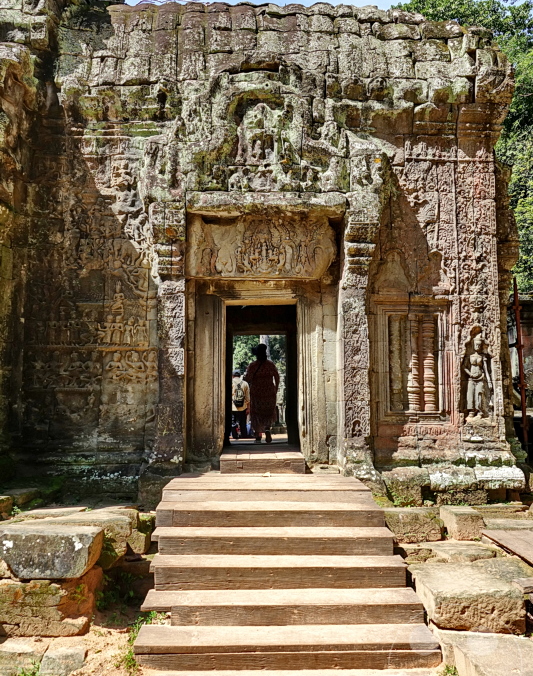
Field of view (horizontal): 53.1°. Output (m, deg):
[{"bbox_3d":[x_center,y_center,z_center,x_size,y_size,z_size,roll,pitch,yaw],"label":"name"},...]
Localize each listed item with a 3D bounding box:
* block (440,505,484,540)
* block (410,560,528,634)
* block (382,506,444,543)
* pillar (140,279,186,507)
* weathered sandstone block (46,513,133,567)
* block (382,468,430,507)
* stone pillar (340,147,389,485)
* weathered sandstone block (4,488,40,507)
[{"bbox_3d":[1.735,1.639,4.736,0.260,0.220,0.420,0,-7,-1],"label":"block"},{"bbox_3d":[1.430,1.853,3.845,0.640,0.260,0.680,0,-5,-2],"label":"block"},{"bbox_3d":[1.245,1.612,4.678,0.520,0.260,0.340,0,-7,-1],"label":"block"},{"bbox_3d":[-1.268,0.671,6.566,0.500,2.700,0.450,0,-5,-1],"label":"pillar"},{"bbox_3d":[-1.460,1.630,4.368,0.760,0.340,0.420,0,-5,-1],"label":"weathered sandstone block"},{"bbox_3d":[1.600,1.677,6.111,0.510,0.390,0.430,0,-7,-1],"label":"block"},{"bbox_3d":[1.120,-0.325,6.216,0.450,3.800,0.480,0,-7,-1],"label":"stone pillar"},{"bbox_3d":[-2.490,1.632,5.473,0.360,0.160,0.300,1,-5,-11],"label":"weathered sandstone block"}]

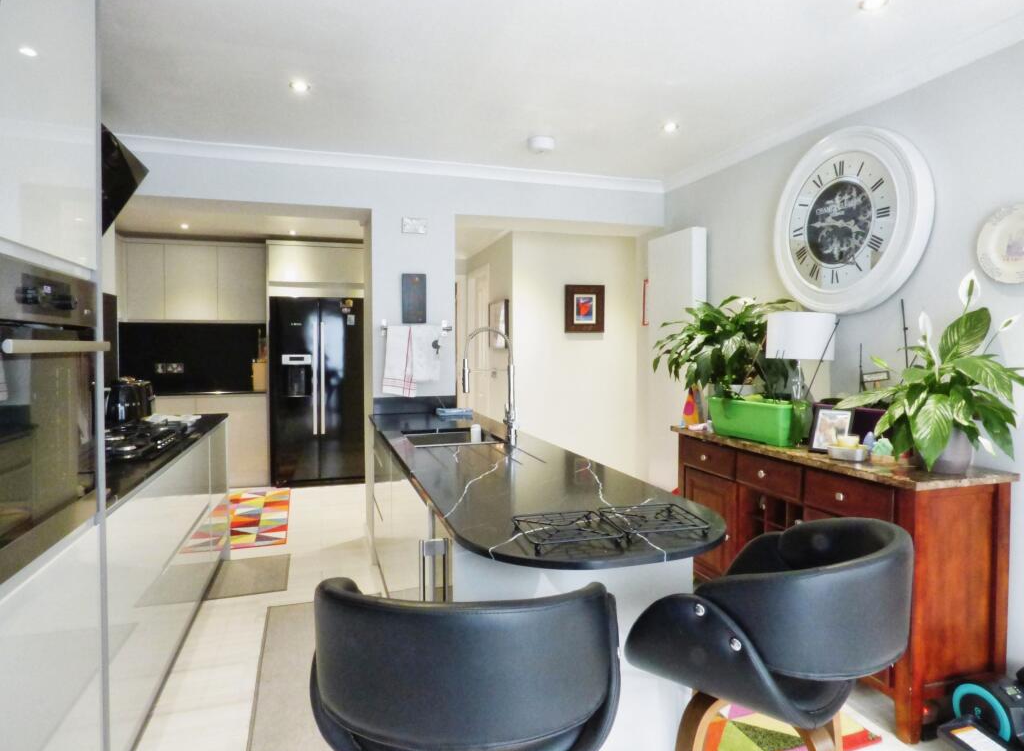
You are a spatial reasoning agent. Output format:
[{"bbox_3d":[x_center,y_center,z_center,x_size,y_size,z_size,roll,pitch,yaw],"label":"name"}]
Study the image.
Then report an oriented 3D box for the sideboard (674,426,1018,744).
[{"bbox_3d":[1.322,0.750,2.693,0.465,0.870,1.455,-1,3,-17],"label":"sideboard"}]

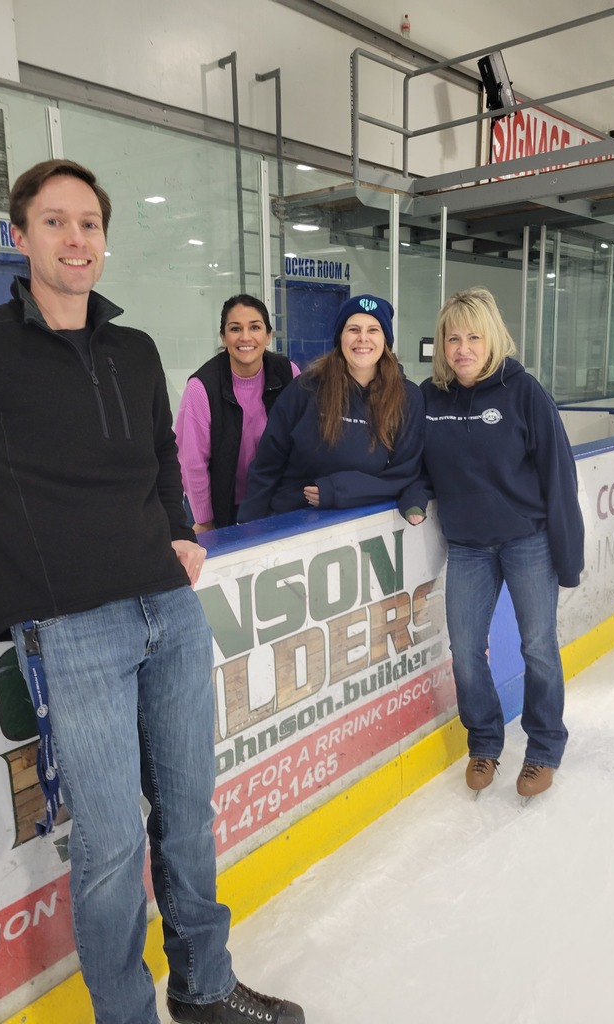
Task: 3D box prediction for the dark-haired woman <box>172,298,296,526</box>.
[{"bbox_3d":[-0.233,0.101,2.669,0.500,1.637,0.480,-6,12,-22],"label":"dark-haired woman"}]

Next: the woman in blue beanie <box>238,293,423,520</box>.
[{"bbox_3d":[0.098,0.092,2.689,0.560,1.631,0.500,-5,12,-20],"label":"woman in blue beanie"}]

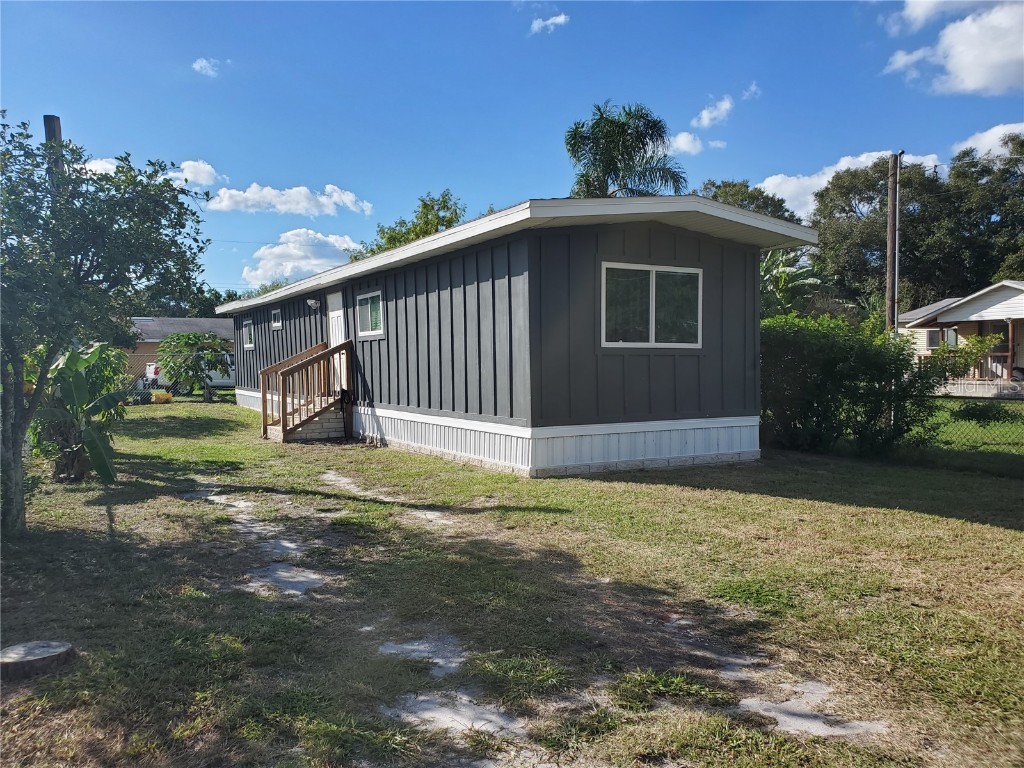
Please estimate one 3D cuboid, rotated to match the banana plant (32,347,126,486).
[{"bbox_3d":[-5.152,0.328,9.117,1.080,1.641,1.050,-2,2,-29],"label":"banana plant"}]

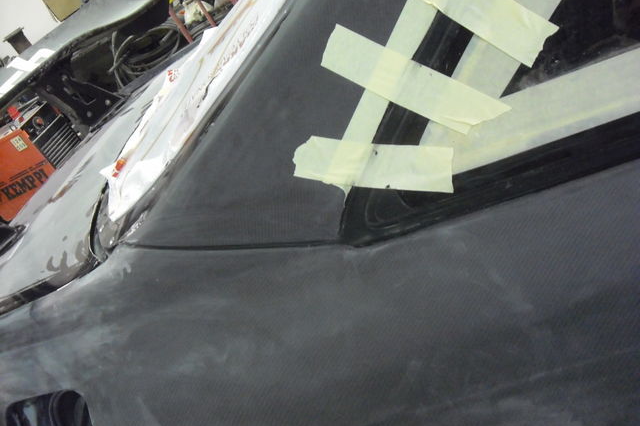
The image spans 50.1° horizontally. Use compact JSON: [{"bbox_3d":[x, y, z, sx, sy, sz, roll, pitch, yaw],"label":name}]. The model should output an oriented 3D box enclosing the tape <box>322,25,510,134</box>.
[{"bbox_3d":[0.100,-0.140,0.749,0.051,0.217,0.008,-66,-17,17],"label":"tape"}]

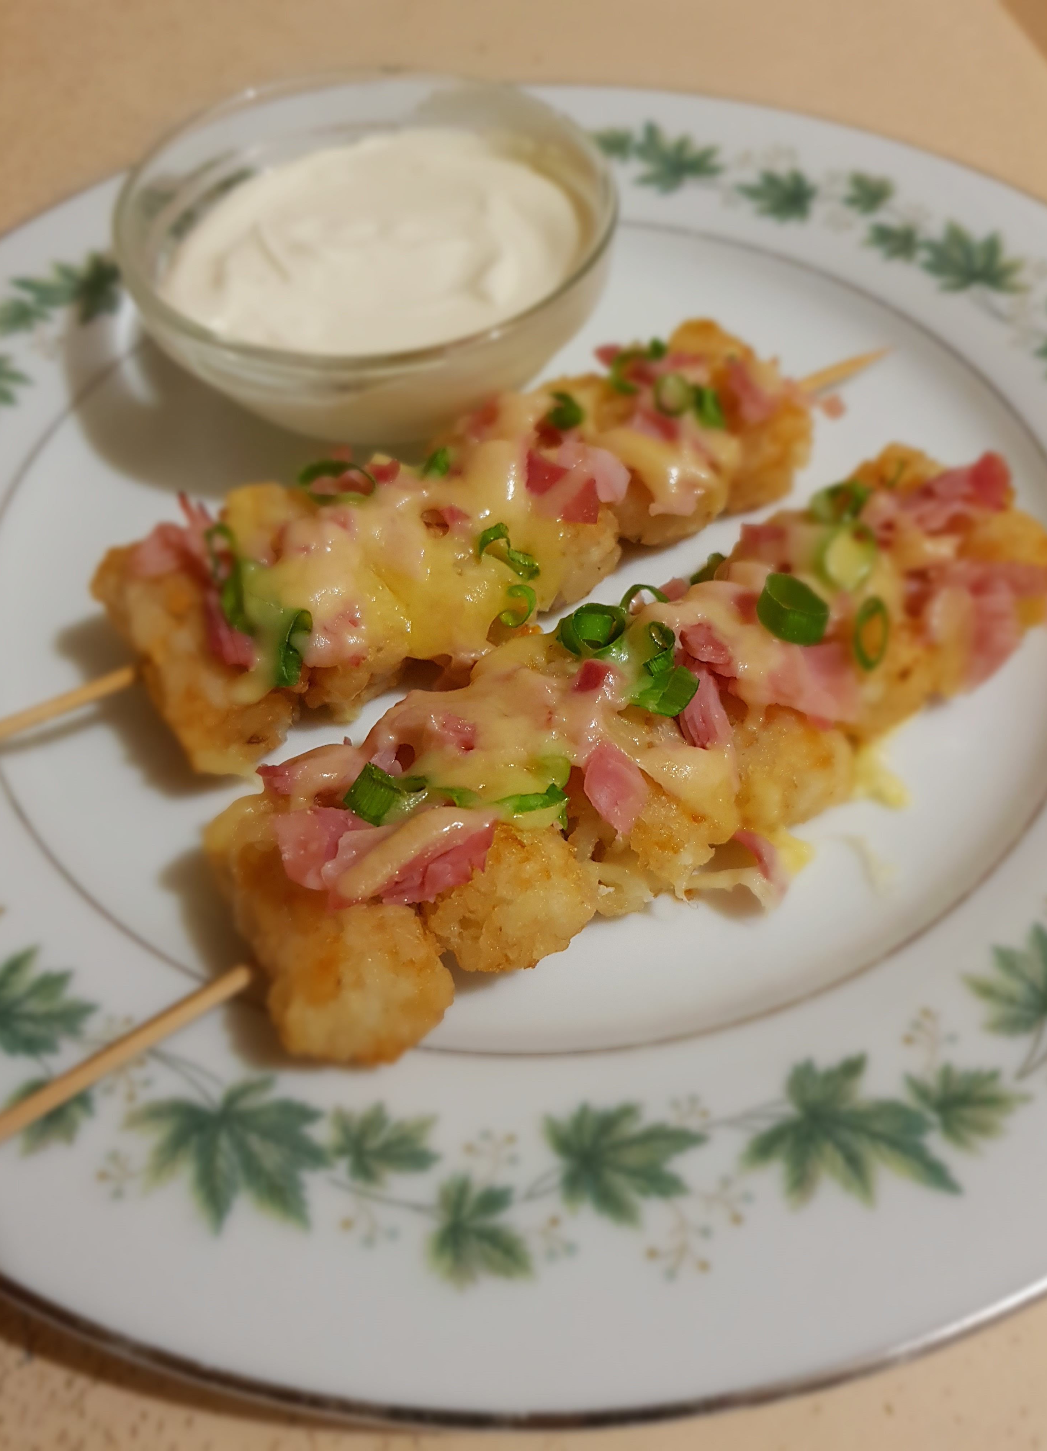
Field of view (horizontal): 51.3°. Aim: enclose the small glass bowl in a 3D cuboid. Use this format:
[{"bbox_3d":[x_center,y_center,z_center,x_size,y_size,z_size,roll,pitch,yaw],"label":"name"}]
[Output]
[{"bbox_3d":[-0.028,-0.085,0.212,0.092,0.035,0.092,-1,56,1],"label":"small glass bowl"}]

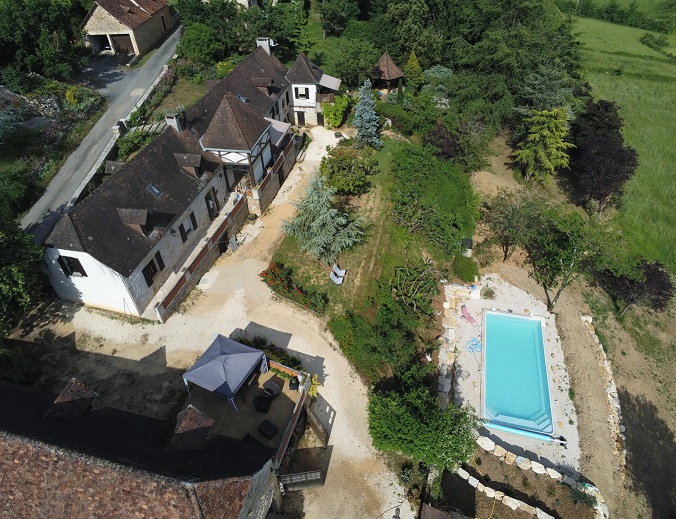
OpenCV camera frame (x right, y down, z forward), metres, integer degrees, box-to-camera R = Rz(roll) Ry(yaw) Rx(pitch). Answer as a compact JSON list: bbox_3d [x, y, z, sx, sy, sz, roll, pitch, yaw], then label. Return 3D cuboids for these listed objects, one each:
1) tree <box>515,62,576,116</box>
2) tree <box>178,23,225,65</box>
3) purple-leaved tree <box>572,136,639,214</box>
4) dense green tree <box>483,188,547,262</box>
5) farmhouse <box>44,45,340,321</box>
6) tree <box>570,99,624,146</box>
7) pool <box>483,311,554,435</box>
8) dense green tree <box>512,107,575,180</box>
[{"bbox_3d":[22.469,-17.117,50.530,5.700,7.900,5.700,-2,39,2],"label":"tree"},{"bbox_3d":[-21.140,-33.538,71.452,6.610,5.650,6.610,-2,39,2],"label":"tree"},{"bbox_3d":[22.750,-6.832,39.502,4.600,6.700,4.600,-2,39,2],"label":"purple-leaved tree"},{"bbox_3d":[12.881,-2.099,34.242,4.200,5.800,4.200,-2,39,2],"label":"dense green tree"},{"bbox_3d":[-10.509,-9.617,39.486,10.700,9.000,32.000,11,46,12],"label":"farmhouse"},{"bbox_3d":[25.895,-12.619,46.462,4.500,6.700,4.500,-2,39,2],"label":"tree"},{"bbox_3d":[11.149,7.100,29.245,3.986,1.200,8.422,9,45,10],"label":"pool"},{"bbox_3d":[18.855,-10.241,42.282,5.700,6.900,5.700,-1,44,0],"label":"dense green tree"}]

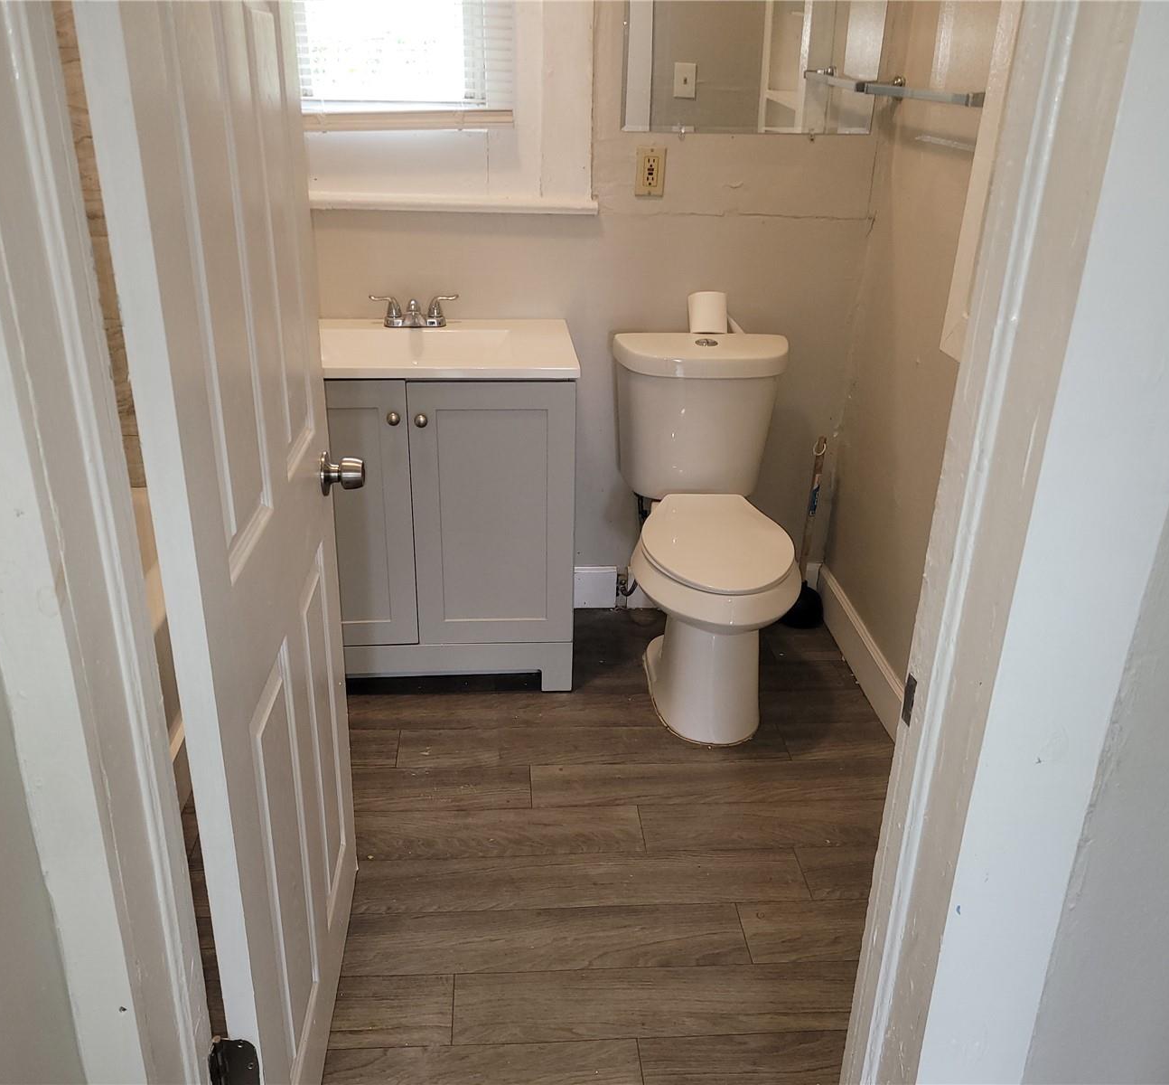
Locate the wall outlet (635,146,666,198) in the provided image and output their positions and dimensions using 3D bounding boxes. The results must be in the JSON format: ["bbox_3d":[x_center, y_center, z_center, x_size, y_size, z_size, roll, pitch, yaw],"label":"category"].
[{"bbox_3d":[0.166,-0.922,2.701,0.071,0.117,0.010,0,24,-4],"label":"wall outlet"}]

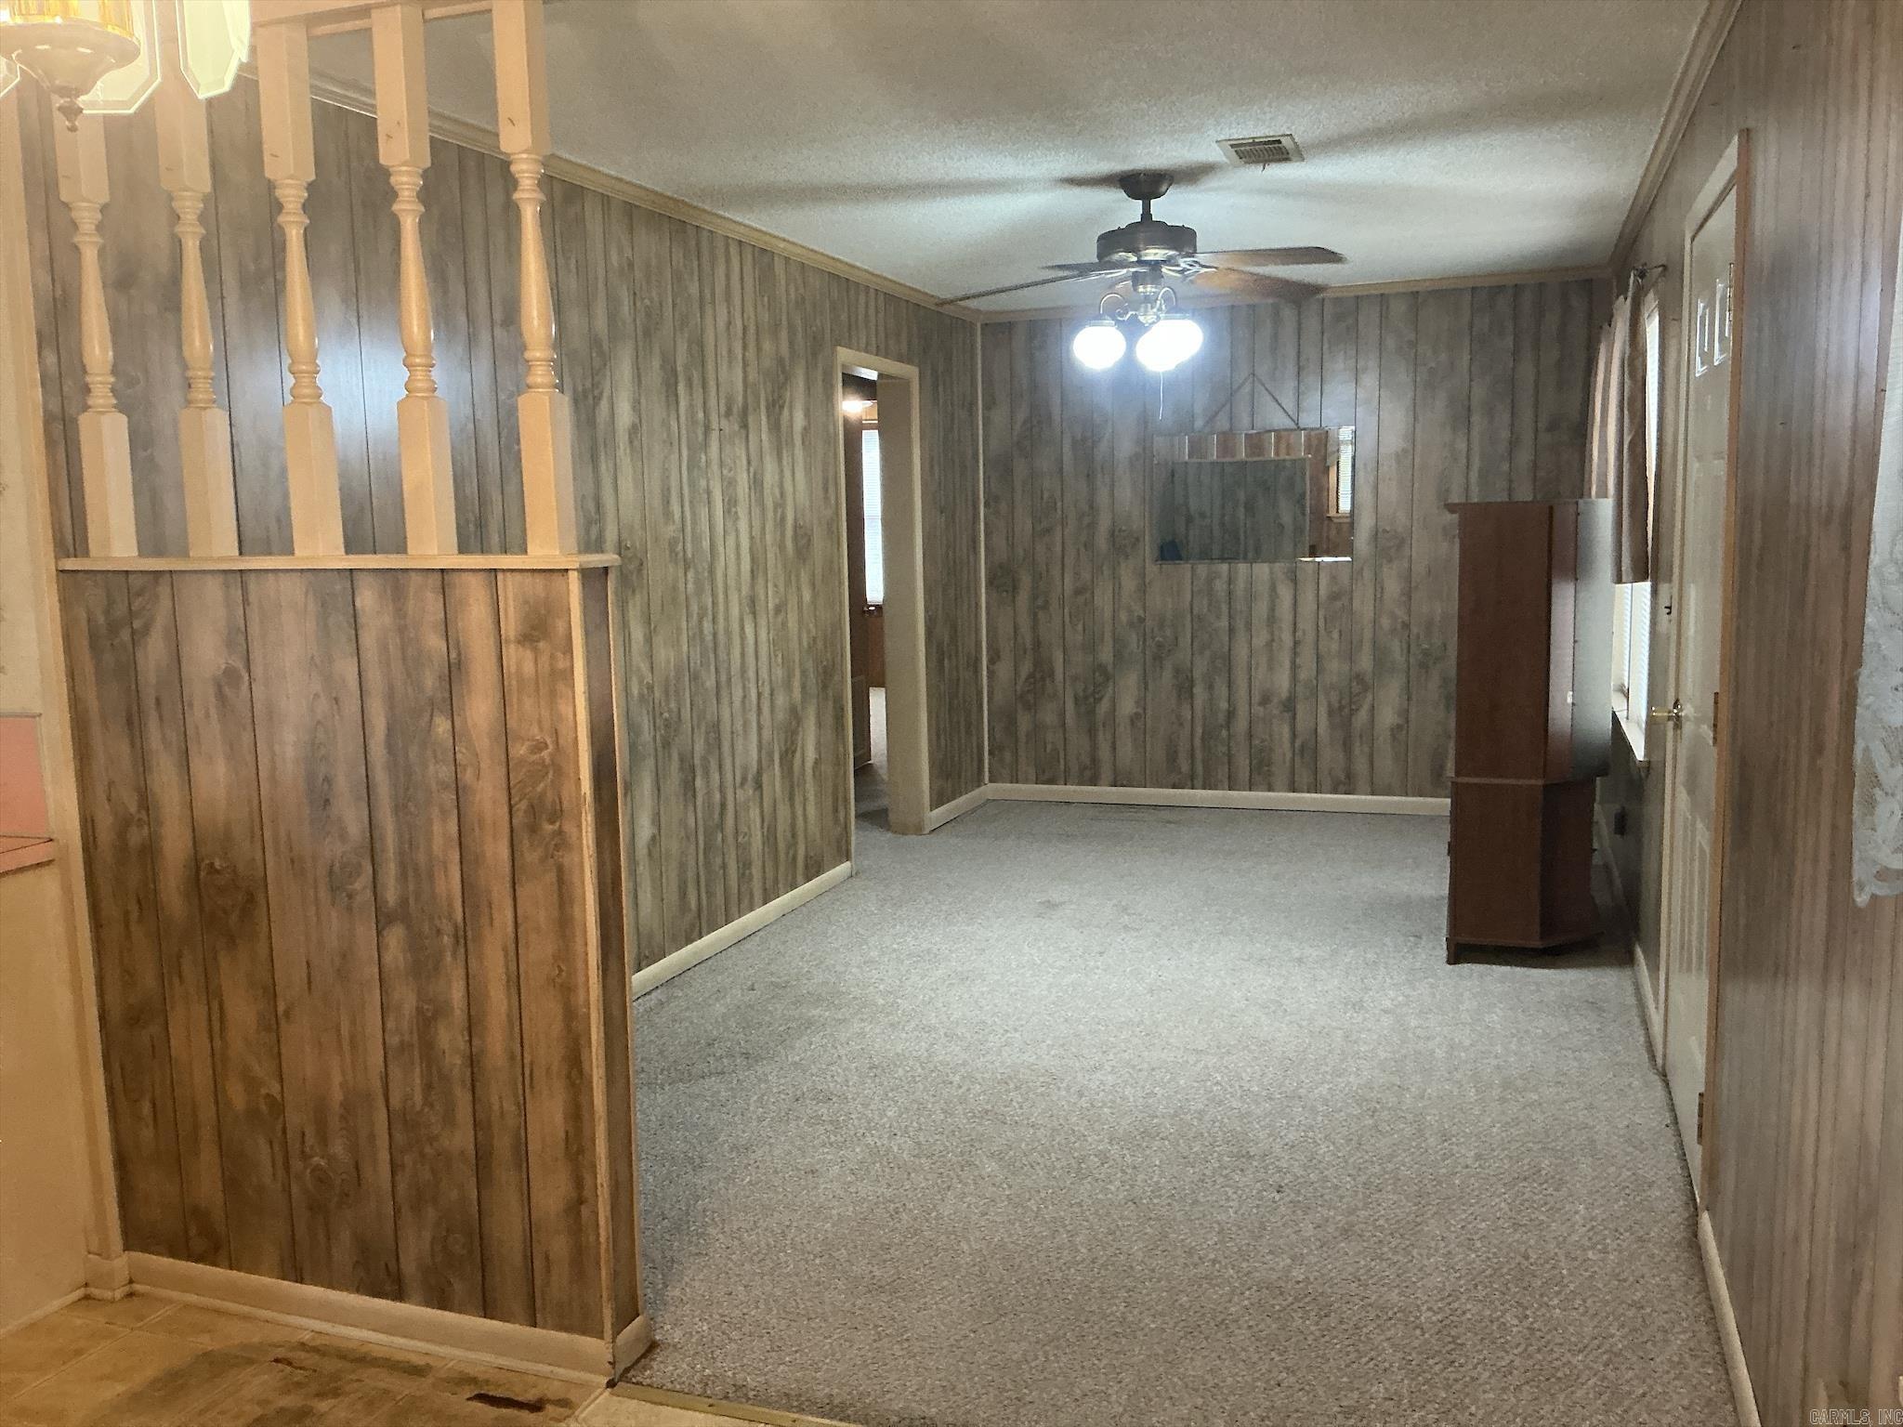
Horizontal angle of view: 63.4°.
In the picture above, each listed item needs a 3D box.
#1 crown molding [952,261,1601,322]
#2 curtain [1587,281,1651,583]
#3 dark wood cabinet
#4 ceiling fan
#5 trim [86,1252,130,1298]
[{"bbox_3d":[1.490,-1.914,7.079,2.871,0.055,0.035,1,8,20],"label":"crown molding"},{"bbox_3d":[2.184,-0.907,5.073,0.135,0.865,1.730,1,8,20],"label":"curtain"},{"bbox_3d":[1.947,0.018,5.178,0.498,1.457,0.970,1,8,20],"label":"dark wood cabinet"},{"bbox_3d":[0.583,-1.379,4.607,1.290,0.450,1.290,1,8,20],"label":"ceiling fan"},{"bbox_3d":[-1.614,1.071,2.946,0.064,0.084,0.040,1,8,20],"label":"trim"}]

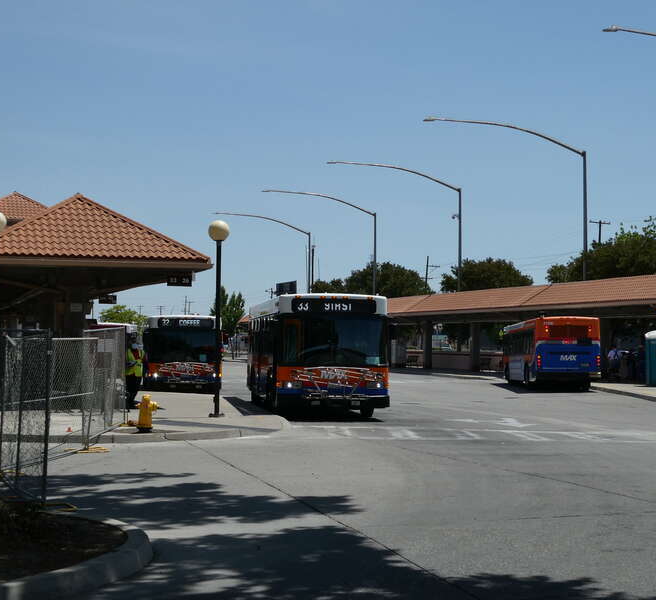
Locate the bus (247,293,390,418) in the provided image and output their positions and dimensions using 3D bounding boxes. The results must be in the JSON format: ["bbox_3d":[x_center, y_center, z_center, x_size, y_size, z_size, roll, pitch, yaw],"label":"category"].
[{"bbox_3d":[-0.588,1.541,34.267,2.600,2.920,12.100,0,-2,-7],"label":"bus"}]

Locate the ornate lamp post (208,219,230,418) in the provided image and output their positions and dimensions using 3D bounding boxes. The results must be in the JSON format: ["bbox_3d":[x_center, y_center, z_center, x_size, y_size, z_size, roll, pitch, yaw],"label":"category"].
[{"bbox_3d":[-2.397,0.411,27.400,0.470,4.320,0.470,0,-2,0],"label":"ornate lamp post"}]

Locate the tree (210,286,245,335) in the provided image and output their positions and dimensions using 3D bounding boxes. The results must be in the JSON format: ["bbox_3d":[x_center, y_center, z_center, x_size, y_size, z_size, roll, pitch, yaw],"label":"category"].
[{"bbox_3d":[-9.019,2.019,112.000,3.200,6.600,3.200,0,-2,0],"label":"tree"}]

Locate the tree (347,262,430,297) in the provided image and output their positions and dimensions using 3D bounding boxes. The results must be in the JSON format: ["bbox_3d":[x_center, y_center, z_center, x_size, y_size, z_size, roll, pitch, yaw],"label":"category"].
[{"bbox_3d":[5.129,1.506,106.034,7.600,9.200,7.400,0,-2,0],"label":"tree"}]

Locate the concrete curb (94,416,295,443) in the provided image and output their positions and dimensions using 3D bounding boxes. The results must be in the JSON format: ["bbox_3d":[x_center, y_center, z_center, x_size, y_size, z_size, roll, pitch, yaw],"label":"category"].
[{"bbox_3d":[-2.507,2.432,23.421,4.000,0.170,3.000,1,-2,-18],"label":"concrete curb"}]

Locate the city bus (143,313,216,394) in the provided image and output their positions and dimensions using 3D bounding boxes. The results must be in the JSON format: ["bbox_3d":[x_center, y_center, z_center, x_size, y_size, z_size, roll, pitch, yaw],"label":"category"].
[{"bbox_3d":[-5.809,2.146,49.297,2.580,2.920,12.200,1,-2,-8],"label":"city bus"}]

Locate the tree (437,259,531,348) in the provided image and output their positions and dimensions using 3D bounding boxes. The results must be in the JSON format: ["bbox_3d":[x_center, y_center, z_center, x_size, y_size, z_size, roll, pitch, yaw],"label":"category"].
[{"bbox_3d":[11.206,1.260,90.032,6.800,8.400,6.800,0,-2,0],"label":"tree"}]

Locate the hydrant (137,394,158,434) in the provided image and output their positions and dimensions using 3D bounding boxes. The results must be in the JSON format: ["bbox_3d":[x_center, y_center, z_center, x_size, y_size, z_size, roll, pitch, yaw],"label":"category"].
[{"bbox_3d":[-3.098,1.941,21.235,0.340,0.660,0.330,-1,-3,30],"label":"hydrant"}]

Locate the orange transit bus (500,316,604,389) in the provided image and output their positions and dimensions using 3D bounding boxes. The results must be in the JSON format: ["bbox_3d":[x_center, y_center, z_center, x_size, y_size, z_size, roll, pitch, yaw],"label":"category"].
[{"bbox_3d":[9.824,2.494,56.346,2.600,3.030,12.200,0,-2,1],"label":"orange transit bus"}]

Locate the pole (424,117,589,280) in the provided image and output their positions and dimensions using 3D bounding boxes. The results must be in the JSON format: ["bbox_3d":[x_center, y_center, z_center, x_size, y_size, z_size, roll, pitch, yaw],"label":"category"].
[{"bbox_3d":[8.573,-2.160,59.689,8.540,12.600,0.350,1,-3,-20],"label":"pole"}]

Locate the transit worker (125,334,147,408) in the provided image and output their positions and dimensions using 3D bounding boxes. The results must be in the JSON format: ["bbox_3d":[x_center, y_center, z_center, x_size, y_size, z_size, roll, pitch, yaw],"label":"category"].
[{"bbox_3d":[-4.600,1.713,29.900,0.580,1.800,0.420,0,-2,-5],"label":"transit worker"}]

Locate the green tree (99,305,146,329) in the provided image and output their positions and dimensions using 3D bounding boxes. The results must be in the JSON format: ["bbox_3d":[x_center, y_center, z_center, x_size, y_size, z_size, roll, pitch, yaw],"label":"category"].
[{"bbox_3d":[-15.112,2.396,92.000,3.700,4.900,3.700,0,-2,0],"label":"green tree"}]

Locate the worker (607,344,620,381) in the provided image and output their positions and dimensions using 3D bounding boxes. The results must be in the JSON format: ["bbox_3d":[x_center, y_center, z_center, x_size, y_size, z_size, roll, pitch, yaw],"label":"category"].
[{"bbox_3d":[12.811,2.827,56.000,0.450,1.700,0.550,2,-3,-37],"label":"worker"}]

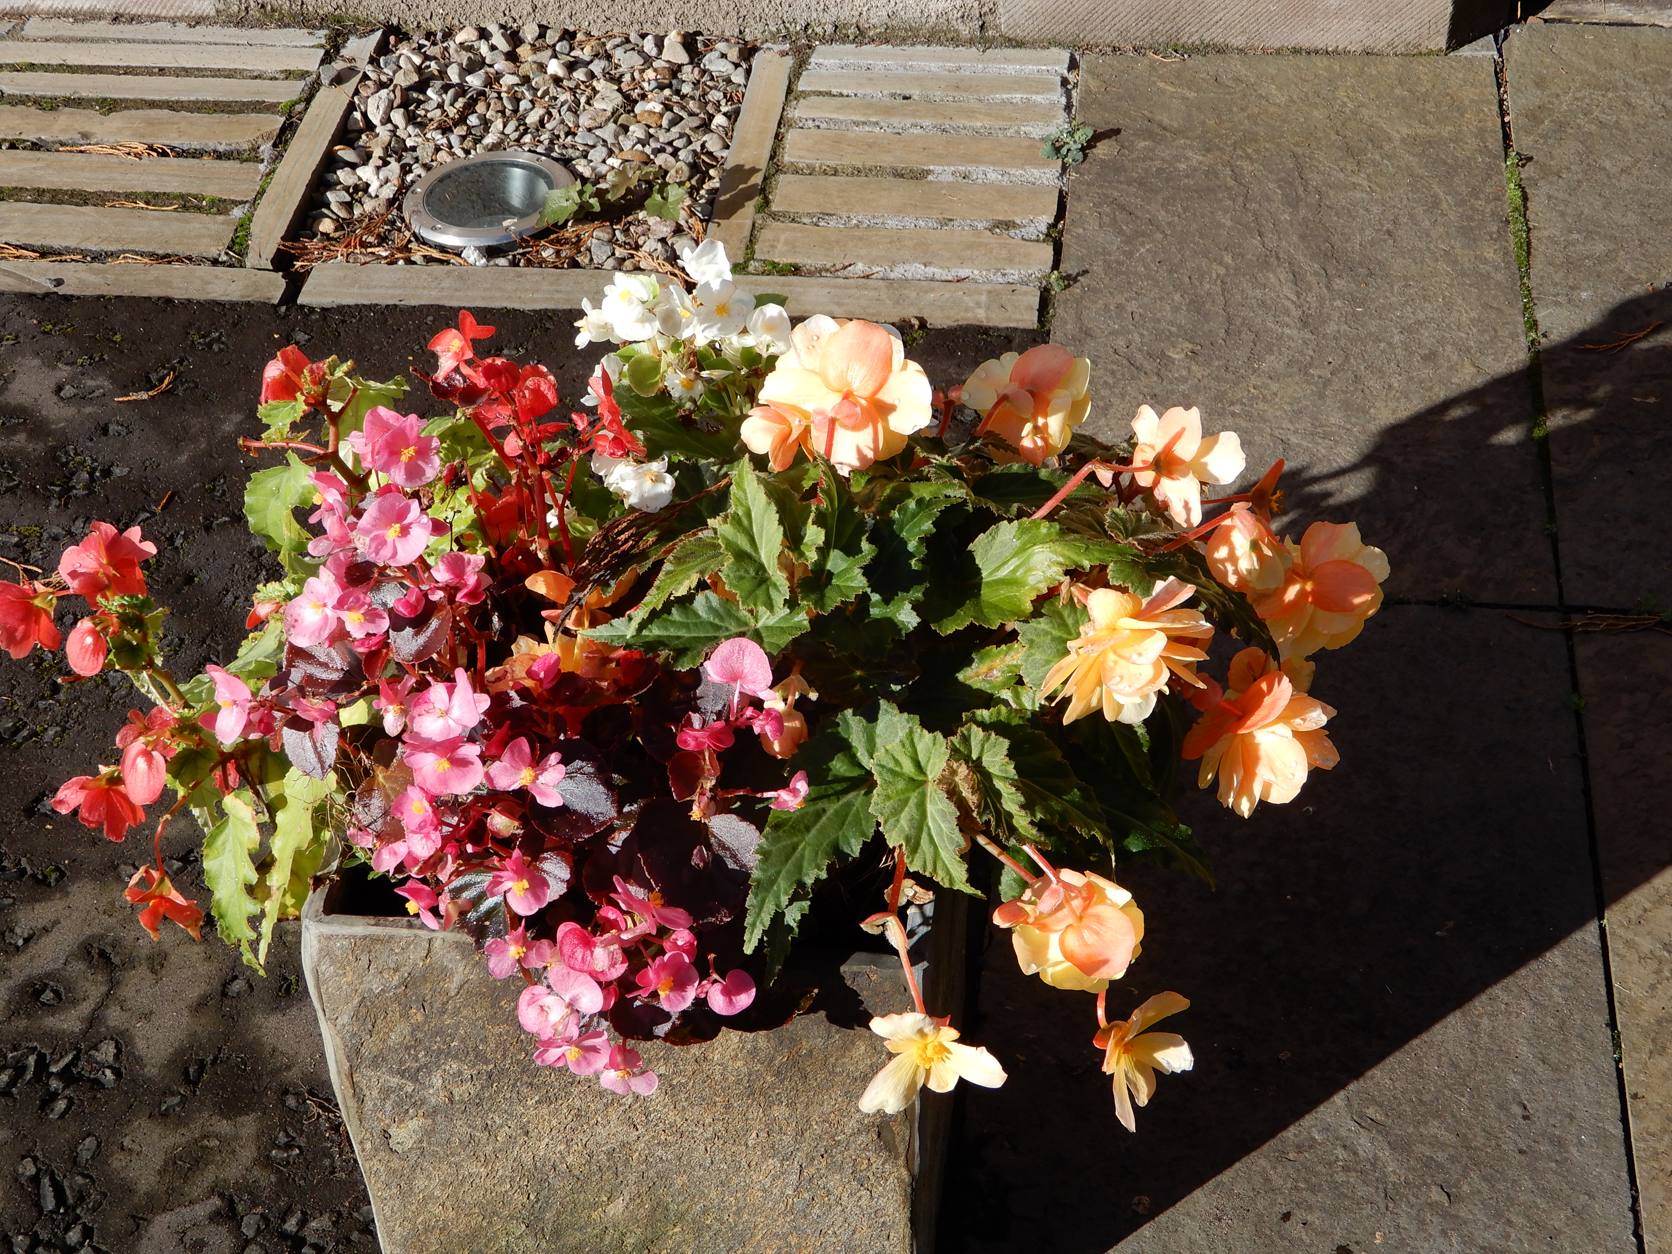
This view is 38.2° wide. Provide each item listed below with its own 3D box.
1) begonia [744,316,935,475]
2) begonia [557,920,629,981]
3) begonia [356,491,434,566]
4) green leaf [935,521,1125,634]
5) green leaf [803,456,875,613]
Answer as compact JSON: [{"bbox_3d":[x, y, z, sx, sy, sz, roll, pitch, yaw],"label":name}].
[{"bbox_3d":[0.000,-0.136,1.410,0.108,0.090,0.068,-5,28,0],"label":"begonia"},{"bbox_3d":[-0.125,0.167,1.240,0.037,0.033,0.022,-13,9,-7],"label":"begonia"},{"bbox_3d":[-0.223,-0.050,1.219,0.038,0.021,0.037,0,83,-6],"label":"begonia"},{"bbox_3d":[0.103,-0.027,1.288,0.106,0.032,0.071,9,74,9],"label":"green leaf"},{"bbox_3d":[0.001,-0.050,1.298,0.044,0.088,0.030,0,5,8],"label":"green leaf"}]

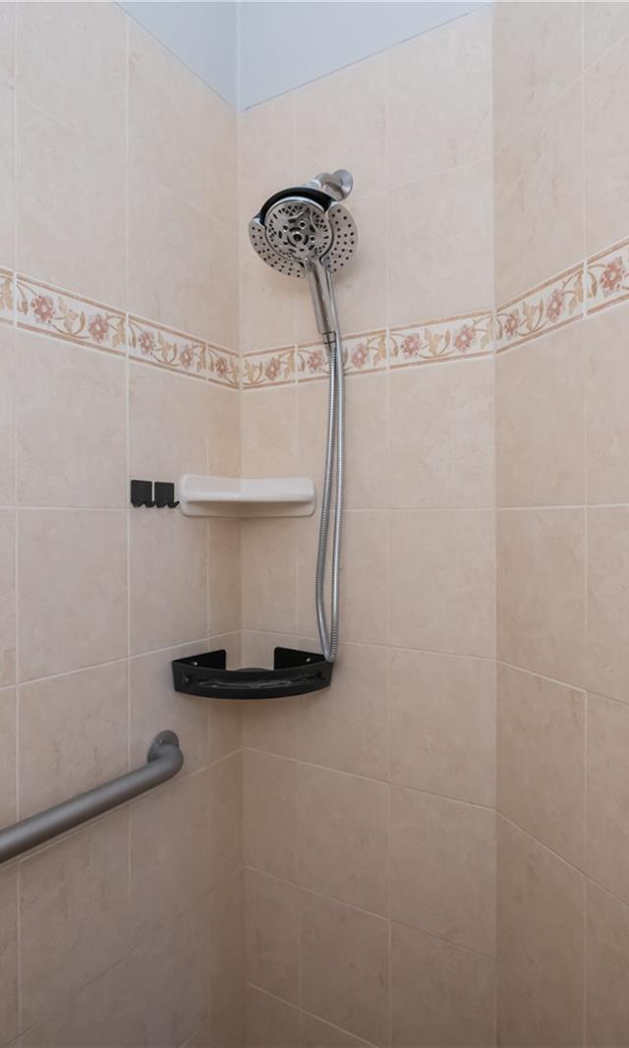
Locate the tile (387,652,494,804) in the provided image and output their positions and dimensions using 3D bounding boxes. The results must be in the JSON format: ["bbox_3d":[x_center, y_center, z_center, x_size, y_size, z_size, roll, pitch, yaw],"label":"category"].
[{"bbox_3d":[0.224,0.355,1.084,0.193,0.252,0.010,0,1,32],"label":"tile"}]

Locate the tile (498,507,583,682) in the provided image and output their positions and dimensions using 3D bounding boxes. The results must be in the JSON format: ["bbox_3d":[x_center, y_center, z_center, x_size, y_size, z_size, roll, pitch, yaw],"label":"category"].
[{"bbox_3d":[0.343,0.101,0.934,0.010,0.252,0.197,0,0,-20],"label":"tile"}]

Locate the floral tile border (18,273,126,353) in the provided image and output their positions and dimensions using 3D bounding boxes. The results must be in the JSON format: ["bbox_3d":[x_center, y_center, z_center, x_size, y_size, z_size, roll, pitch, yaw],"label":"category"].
[{"bbox_3d":[-0.379,-0.320,0.964,0.010,0.077,0.199,0,1,32],"label":"floral tile border"}]

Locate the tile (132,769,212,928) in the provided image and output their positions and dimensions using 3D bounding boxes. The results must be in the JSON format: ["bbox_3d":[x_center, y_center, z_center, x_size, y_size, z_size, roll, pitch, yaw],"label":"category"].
[{"bbox_3d":[-0.269,0.613,1.143,0.010,0.254,0.199,0,1,32],"label":"tile"}]

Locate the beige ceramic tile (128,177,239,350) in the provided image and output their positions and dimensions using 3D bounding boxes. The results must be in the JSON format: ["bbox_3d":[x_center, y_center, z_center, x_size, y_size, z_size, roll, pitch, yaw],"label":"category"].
[{"bbox_3d":[-0.242,-0.490,1.180,0.010,0.254,0.310,0,1,32],"label":"beige ceramic tile"}]

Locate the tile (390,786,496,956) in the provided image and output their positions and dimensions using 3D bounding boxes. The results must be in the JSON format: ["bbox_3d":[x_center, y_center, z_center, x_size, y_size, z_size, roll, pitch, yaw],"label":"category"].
[{"bbox_3d":[0.226,0.613,1.091,0.194,0.254,0.010,0,1,32],"label":"tile"}]

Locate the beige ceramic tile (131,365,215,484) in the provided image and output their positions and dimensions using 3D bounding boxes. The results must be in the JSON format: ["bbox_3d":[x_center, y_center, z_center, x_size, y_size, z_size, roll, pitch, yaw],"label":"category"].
[{"bbox_3d":[-0.269,-0.153,1.130,0.010,0.252,0.198,0,1,32],"label":"beige ceramic tile"}]

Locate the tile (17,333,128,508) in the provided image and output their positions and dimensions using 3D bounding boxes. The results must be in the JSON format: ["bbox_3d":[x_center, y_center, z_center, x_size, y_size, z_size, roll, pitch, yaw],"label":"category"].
[{"bbox_3d":[-0.374,-0.151,0.960,0.010,0.254,0.202,0,0,32],"label":"tile"}]

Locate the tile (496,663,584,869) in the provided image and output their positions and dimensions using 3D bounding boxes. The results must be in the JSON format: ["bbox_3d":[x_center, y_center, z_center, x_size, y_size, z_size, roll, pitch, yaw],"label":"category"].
[{"bbox_3d":[0.342,0.354,0.932,0.010,0.251,0.199,0,0,-20],"label":"tile"}]

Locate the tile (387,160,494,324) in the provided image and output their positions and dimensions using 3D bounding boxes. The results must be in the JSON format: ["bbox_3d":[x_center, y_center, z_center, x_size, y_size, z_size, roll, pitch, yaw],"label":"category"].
[{"bbox_3d":[0.219,-0.482,1.066,0.190,0.246,0.010,0,0,32],"label":"tile"}]

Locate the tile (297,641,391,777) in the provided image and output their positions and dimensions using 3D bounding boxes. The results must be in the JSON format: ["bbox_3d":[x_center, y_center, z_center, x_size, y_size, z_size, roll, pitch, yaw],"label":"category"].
[{"bbox_3d":[0.055,0.352,1.175,0.195,0.249,0.010,0,0,32],"label":"tile"}]

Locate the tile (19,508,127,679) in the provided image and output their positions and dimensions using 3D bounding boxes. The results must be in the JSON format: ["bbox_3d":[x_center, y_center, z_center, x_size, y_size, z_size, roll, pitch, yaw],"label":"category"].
[{"bbox_3d":[-0.375,0.103,0.963,0.010,0.252,0.198,0,1,32],"label":"tile"}]

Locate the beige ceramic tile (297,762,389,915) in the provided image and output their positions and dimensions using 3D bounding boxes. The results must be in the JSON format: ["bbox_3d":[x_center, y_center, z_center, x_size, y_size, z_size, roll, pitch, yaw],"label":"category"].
[{"bbox_3d":[0.056,0.609,1.190,0.198,0.252,0.010,0,1,32],"label":"beige ceramic tile"}]

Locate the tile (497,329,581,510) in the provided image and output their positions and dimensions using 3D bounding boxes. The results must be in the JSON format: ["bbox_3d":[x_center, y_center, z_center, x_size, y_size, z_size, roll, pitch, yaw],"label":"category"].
[{"bbox_3d":[0.338,-0.151,0.922,0.010,0.249,0.195,0,0,-20],"label":"tile"}]

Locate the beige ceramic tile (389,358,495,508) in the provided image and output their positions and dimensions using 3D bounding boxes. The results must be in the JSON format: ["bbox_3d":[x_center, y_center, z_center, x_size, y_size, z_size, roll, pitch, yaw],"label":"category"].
[{"bbox_3d":[0.220,-0.152,1.068,0.190,0.249,0.010,0,0,32],"label":"beige ceramic tile"}]

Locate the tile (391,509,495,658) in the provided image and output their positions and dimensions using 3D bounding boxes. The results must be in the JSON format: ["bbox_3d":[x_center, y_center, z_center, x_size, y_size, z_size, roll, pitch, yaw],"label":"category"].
[{"bbox_3d":[0.222,0.101,1.077,0.193,0.251,0.010,0,0,31],"label":"tile"}]

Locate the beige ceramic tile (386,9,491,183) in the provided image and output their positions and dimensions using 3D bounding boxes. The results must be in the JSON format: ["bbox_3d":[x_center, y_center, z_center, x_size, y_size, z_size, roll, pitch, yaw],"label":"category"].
[{"bbox_3d":[0.219,-0.733,1.064,0.190,0.251,0.010,0,0,32],"label":"beige ceramic tile"}]

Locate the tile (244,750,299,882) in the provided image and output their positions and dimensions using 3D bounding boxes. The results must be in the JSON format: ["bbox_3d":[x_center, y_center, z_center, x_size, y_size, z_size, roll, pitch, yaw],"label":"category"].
[{"bbox_3d":[-0.089,0.606,1.273,0.140,0.249,0.010,0,0,32],"label":"tile"}]

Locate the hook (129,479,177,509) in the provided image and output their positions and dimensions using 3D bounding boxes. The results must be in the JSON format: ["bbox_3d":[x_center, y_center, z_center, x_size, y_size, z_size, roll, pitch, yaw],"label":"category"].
[{"bbox_3d":[-0.278,-0.051,1.086,0.020,0.046,0.103,0,0,32],"label":"hook"}]

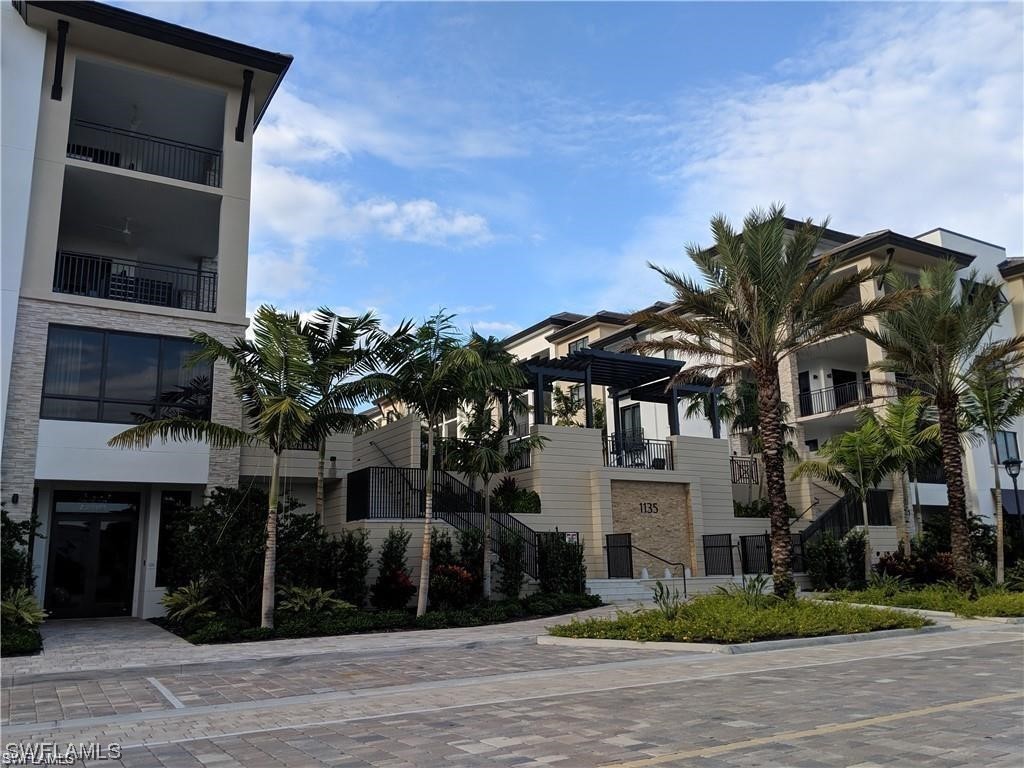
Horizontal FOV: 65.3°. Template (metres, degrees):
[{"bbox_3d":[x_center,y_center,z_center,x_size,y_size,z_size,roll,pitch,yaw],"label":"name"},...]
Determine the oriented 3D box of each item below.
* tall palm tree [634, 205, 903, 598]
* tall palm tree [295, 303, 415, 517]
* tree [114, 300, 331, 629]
[{"bbox_3d":[5.641,0.333,17.147,5.844,8.781,5.400,-1,-11,0],"label":"tall palm tree"},{"bbox_3d":[-3.855,1.641,17.952,3.240,6.963,3.500,-1,-11,0],"label":"tall palm tree"},{"bbox_3d":[-5.648,1.522,15.231,4.199,6.203,3.600,-1,-11,0],"label":"tree"}]

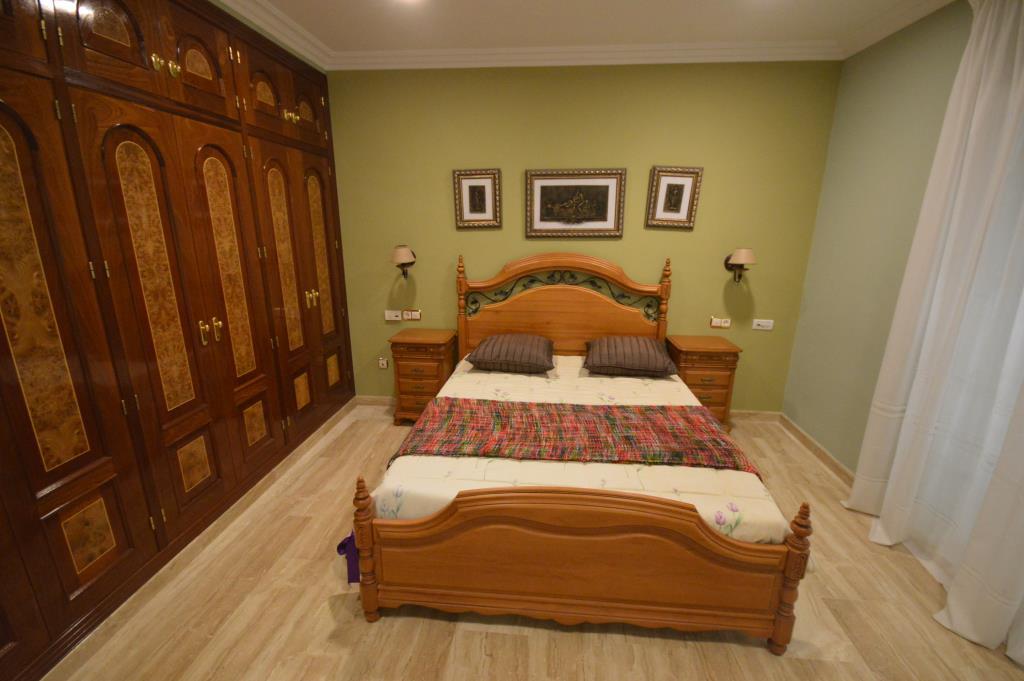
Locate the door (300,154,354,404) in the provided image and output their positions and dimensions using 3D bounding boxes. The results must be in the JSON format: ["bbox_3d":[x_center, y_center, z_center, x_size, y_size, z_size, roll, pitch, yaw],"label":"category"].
[{"bbox_3d":[-1.412,-0.426,3.228,0.040,1.810,0.430,2,15,4],"label":"door"}]

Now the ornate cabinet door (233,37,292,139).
[{"bbox_3d":[-1.371,-1.371,2.364,0.035,0.375,0.410,2,15,4],"label":"ornate cabinet door"}]

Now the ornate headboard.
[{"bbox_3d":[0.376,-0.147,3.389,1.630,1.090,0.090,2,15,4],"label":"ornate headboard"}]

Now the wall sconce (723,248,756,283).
[{"bbox_3d":[1.667,-0.542,3.114,0.195,0.245,0.250,2,15,4],"label":"wall sconce"}]

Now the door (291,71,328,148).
[{"bbox_3d":[-1.402,-1.567,2.928,0.040,0.400,0.420,2,15,4],"label":"door"}]

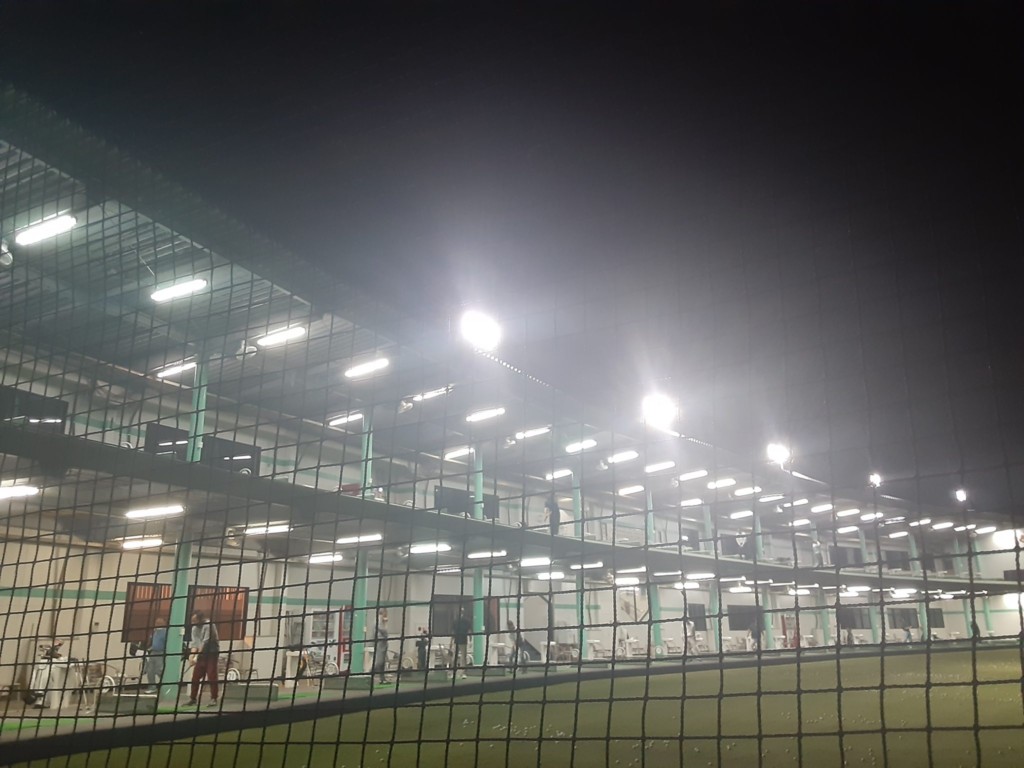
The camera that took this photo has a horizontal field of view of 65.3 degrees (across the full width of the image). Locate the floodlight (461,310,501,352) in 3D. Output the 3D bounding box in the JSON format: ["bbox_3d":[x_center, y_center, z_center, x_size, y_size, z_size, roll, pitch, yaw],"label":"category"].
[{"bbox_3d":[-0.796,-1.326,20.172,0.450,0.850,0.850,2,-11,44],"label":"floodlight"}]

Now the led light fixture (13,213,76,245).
[{"bbox_3d":[-6.861,-2.272,11.759,1.200,0.120,0.150,-9,-19,23],"label":"led light fixture"}]

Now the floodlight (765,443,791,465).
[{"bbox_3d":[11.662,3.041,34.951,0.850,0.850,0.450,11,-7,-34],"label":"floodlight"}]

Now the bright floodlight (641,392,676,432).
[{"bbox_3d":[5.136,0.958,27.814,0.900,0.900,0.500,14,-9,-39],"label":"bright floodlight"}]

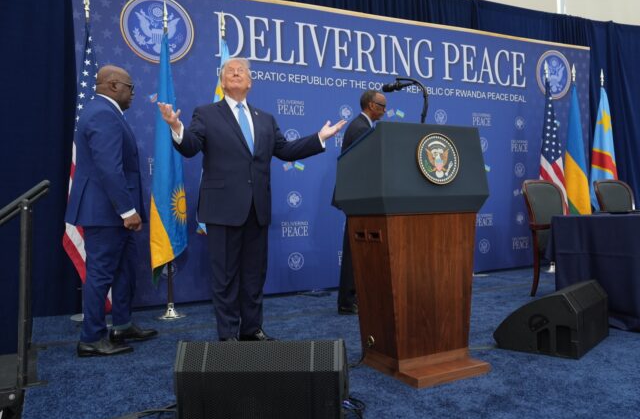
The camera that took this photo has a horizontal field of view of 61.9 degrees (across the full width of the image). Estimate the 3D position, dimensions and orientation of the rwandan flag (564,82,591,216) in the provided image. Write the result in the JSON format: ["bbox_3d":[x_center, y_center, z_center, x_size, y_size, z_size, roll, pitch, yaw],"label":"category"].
[{"bbox_3d":[3.347,-0.574,6.920,0.320,2.100,0.240,-2,1,-26],"label":"rwandan flag"}]

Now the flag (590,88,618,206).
[{"bbox_3d":[3.836,-0.598,7.180,0.340,2.080,0.260,-2,1,-26],"label":"flag"}]

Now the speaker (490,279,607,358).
[{"bbox_3d":[1.488,0.660,3.408,0.490,0.366,0.680,-1,1,41],"label":"speaker"}]

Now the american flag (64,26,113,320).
[{"bbox_3d":[-1.888,-0.344,4.350,0.430,2.380,0.330,-2,1,-26],"label":"american flag"}]

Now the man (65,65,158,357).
[{"bbox_3d":[-1.359,-0.025,3.491,0.560,1.870,0.540,-2,1,-25],"label":"man"}]

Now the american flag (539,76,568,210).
[{"bbox_3d":[2.954,-0.533,6.720,0.370,2.240,0.280,-2,1,-26],"label":"american flag"}]

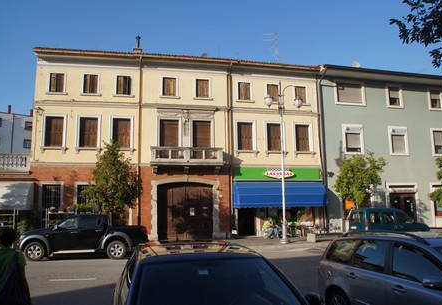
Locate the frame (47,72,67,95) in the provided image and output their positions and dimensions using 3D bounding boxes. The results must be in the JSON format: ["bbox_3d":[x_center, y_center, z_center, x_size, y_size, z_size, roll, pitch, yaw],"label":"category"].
[{"bbox_3d":[-8.956,-3.786,18.837,1.010,1.262,0.160,1,-9,-10],"label":"frame"}]

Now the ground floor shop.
[{"bbox_3d":[3.271,2.847,19.556,5.340,4.045,1.500,1,-9,-11],"label":"ground floor shop"}]

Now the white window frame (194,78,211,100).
[{"bbox_3d":[-1.072,-3.723,20.241,1.093,1.357,0.160,1,-9,-10],"label":"white window frame"}]

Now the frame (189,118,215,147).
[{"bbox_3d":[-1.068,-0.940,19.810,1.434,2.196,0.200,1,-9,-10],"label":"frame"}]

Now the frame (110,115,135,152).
[{"bbox_3d":[-5.418,-1.048,18.864,1.267,2.008,0.240,1,-9,-11],"label":"frame"}]

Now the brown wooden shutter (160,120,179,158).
[{"bbox_3d":[-2.888,-0.673,19.480,1.052,2.383,0.120,1,-9,-11],"label":"brown wooden shutter"}]

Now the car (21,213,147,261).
[{"bbox_3d":[-5.560,3.476,14.570,5.000,1.770,1.800,1,-9,-11],"label":"car"}]

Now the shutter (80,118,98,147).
[{"bbox_3d":[-7.019,-1.054,18.340,0.935,1.601,0.080,1,-8,-12],"label":"shutter"}]

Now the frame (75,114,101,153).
[{"bbox_3d":[-7.090,-1.057,18.531,1.258,2.027,0.240,1,-9,-11],"label":"frame"}]

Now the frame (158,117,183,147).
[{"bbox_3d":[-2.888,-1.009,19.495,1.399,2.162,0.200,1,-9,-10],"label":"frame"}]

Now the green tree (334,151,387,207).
[{"bbox_3d":[8.068,2.341,19.654,2.850,4.899,2.800,1,-8,-12],"label":"green tree"}]

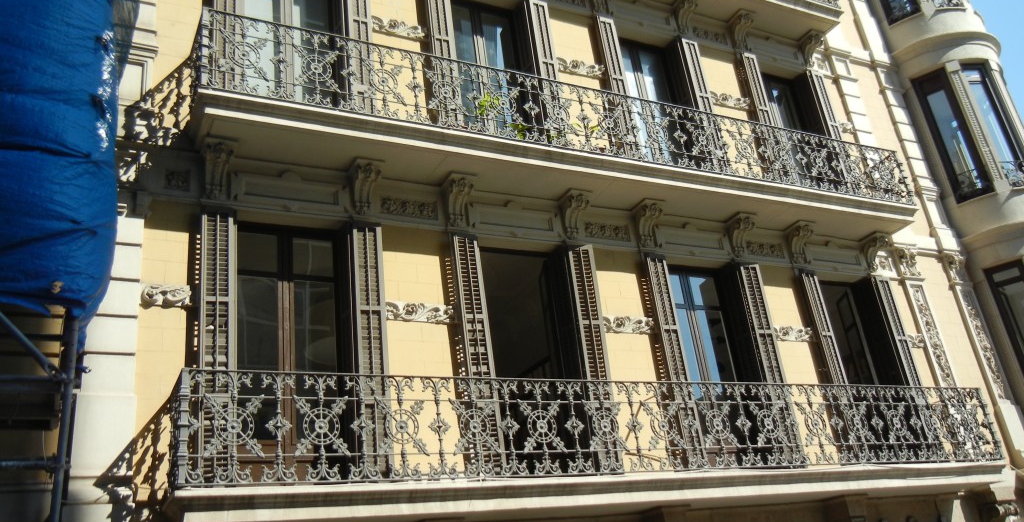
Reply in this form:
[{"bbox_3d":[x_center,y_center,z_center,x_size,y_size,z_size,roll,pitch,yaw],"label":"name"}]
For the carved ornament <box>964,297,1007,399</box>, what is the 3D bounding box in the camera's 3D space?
[{"bbox_3d":[7.661,1.361,14.392,0.300,1.790,0.080,5,-28,-28],"label":"carved ornament"}]

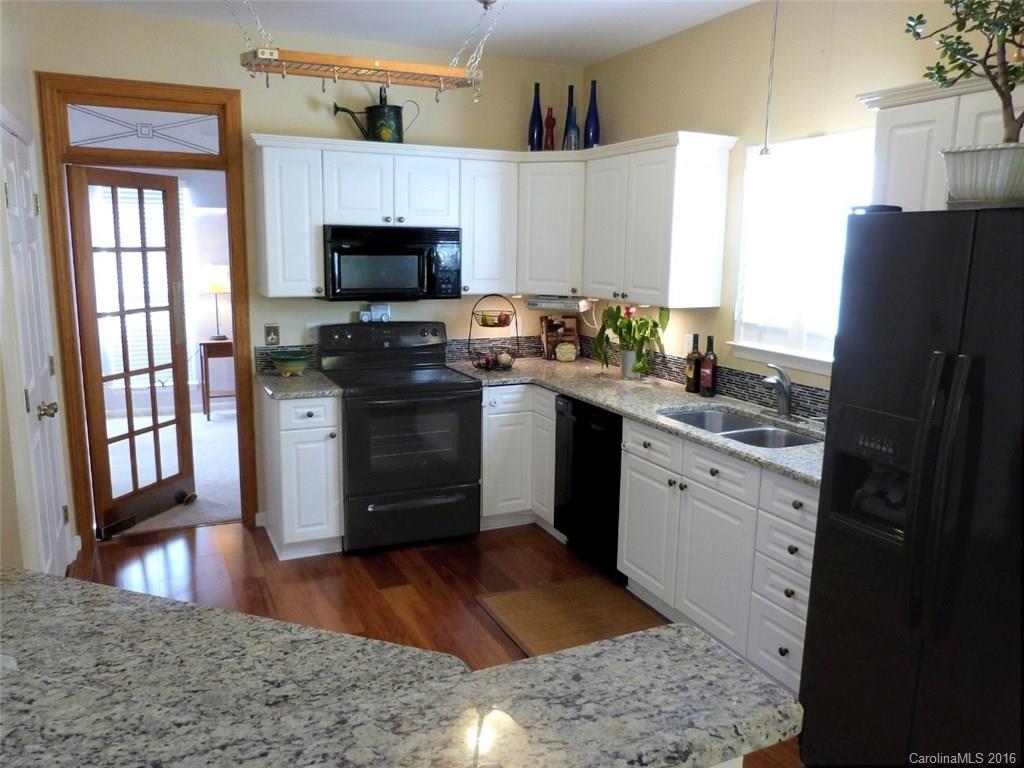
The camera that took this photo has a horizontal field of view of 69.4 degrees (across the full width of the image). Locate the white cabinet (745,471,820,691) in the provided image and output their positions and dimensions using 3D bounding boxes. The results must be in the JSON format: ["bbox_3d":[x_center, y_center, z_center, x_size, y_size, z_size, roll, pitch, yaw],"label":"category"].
[{"bbox_3d":[1.240,0.677,2.650,0.614,0.765,0.378,-4,11,-25],"label":"white cabinet"}]

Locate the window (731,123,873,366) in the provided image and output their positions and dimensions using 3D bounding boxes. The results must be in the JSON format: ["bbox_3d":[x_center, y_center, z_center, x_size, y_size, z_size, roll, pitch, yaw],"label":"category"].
[{"bbox_3d":[1.260,-0.556,3.198,0.092,0.981,0.848,-3,10,-25],"label":"window"}]

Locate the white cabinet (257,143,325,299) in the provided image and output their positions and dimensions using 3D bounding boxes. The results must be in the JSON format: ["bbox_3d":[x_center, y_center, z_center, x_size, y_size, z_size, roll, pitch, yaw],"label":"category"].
[{"bbox_3d":[-1.192,-0.858,3.982,0.294,0.754,0.329,-4,11,-25],"label":"white cabinet"}]

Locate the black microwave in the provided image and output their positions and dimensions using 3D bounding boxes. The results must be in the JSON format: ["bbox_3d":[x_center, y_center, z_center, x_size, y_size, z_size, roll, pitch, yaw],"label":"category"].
[{"bbox_3d":[-0.701,-0.685,4.224,0.764,0.393,0.404,-3,10,-25],"label":"black microwave"}]

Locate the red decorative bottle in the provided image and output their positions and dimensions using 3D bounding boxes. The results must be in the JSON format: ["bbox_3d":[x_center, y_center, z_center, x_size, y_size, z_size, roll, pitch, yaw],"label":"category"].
[{"bbox_3d":[0.226,-1.500,4.399,0.072,0.275,0.072,-3,10,-25],"label":"red decorative bottle"}]

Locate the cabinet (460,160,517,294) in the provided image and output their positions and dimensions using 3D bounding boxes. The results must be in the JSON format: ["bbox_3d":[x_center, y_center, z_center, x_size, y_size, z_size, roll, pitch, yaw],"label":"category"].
[{"bbox_3d":[-0.204,-0.920,4.441,0.360,0.754,0.329,-4,11,-25],"label":"cabinet"}]

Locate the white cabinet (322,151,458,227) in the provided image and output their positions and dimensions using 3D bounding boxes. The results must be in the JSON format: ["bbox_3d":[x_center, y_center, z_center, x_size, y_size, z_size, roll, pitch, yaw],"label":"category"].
[{"bbox_3d":[-0.710,-1.074,4.173,0.765,0.377,0.329,-4,11,-25],"label":"white cabinet"}]

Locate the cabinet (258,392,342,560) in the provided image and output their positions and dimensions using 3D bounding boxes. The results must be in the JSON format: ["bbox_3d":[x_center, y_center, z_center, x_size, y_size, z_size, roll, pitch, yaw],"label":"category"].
[{"bbox_3d":[-1.164,0.450,4.084,0.324,0.869,0.613,-3,10,-25],"label":"cabinet"}]

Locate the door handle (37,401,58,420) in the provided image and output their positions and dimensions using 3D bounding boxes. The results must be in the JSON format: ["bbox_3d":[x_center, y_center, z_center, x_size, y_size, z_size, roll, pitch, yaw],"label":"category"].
[{"bbox_3d":[-1.923,0.112,3.064,0.070,0.065,0.065,-4,11,-25],"label":"door handle"}]

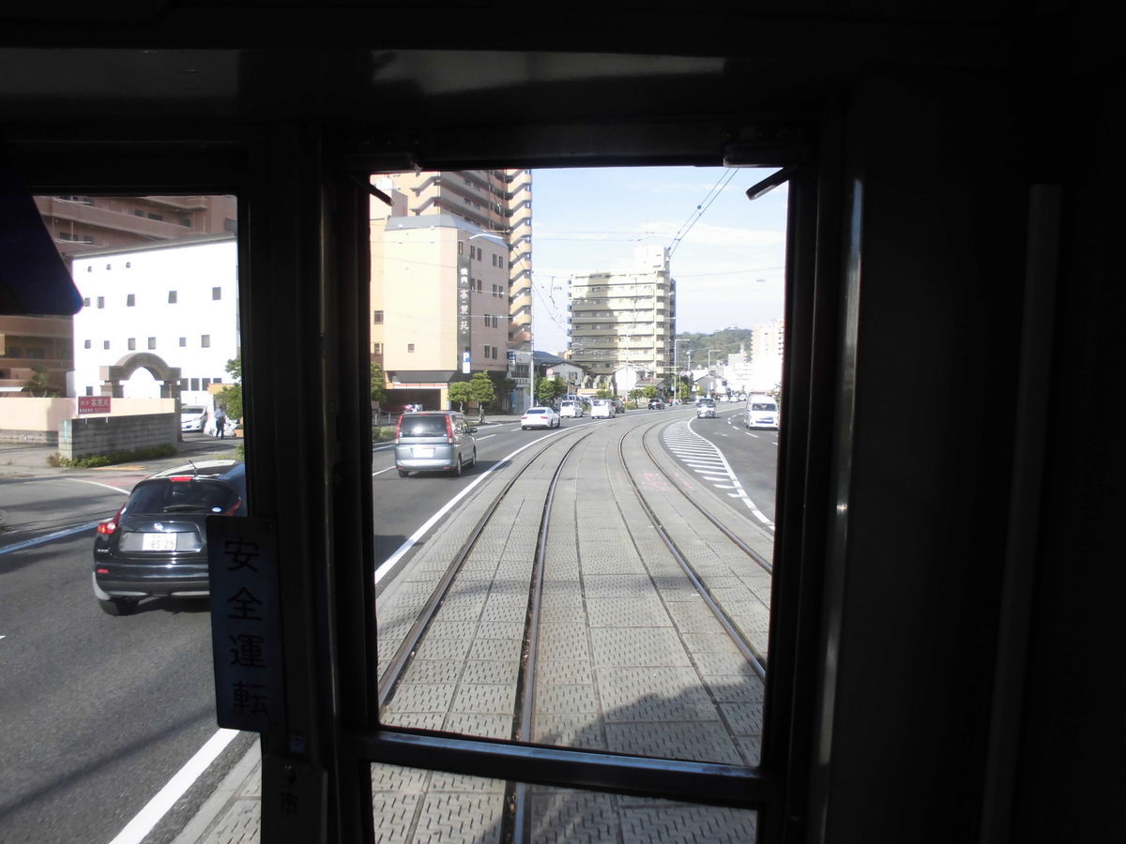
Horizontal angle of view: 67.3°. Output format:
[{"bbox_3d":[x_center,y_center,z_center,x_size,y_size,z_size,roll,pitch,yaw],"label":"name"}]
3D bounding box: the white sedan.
[{"bbox_3d":[-1.378,-0.217,54.675,1.840,1.410,4.680,0,2,8],"label":"white sedan"}]

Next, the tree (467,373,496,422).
[{"bbox_3d":[-5.994,-1.865,62.929,2.000,3.950,2.000,1,2,10],"label":"tree"}]

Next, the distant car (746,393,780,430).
[{"bbox_3d":[12.753,-0.668,54.560,1.870,2.200,4.950,0,2,8],"label":"distant car"}]

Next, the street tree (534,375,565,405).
[{"bbox_3d":[-1.144,-2.583,79.928,2.900,4.000,2.900,1,2,12],"label":"street tree"}]

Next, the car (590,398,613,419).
[{"bbox_3d":[3.753,-1.207,77.269,1.700,1.740,4.300,1,2,14],"label":"car"}]

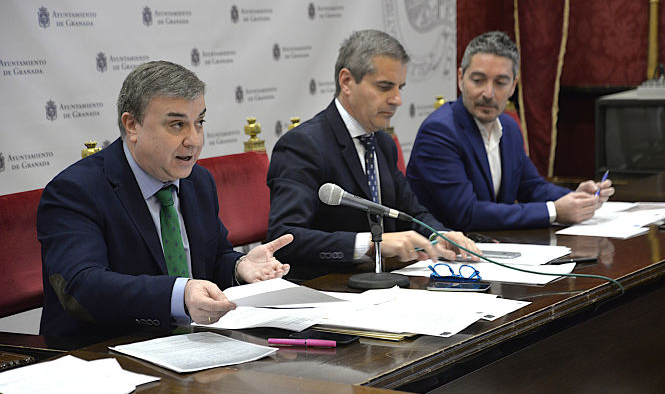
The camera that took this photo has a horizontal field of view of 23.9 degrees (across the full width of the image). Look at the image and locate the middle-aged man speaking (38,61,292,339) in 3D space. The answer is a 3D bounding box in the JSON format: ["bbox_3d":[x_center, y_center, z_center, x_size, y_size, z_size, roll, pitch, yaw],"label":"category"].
[{"bbox_3d":[-0.303,0.362,3.384,0.750,1.295,0.600,7,11,41],"label":"middle-aged man speaking"}]

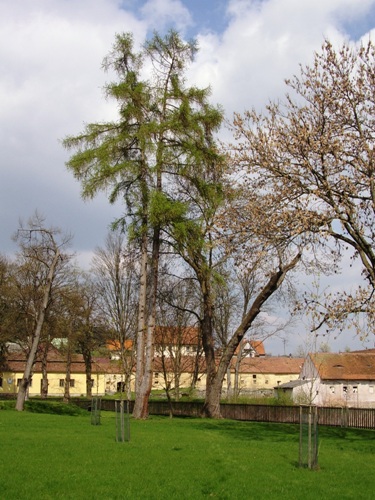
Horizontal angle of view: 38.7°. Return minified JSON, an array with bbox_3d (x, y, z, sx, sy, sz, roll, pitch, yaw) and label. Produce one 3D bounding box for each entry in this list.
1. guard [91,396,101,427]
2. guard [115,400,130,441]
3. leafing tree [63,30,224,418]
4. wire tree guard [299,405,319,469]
[{"bbox_3d":[-4.799,8.422,28.027,0.500,1.470,0.500,2,-15,-9],"label":"guard"},{"bbox_3d":[-2.335,6.137,19.257,0.500,1.470,0.500,2,-15,-6],"label":"guard"},{"bbox_3d":[-3.071,-3.027,37.295,11.600,28.300,10.500,1,-15,-5],"label":"leafing tree"},{"bbox_3d":[2.964,4.526,13.071,0.470,1.470,0.470,-3,-15,12],"label":"wire tree guard"}]

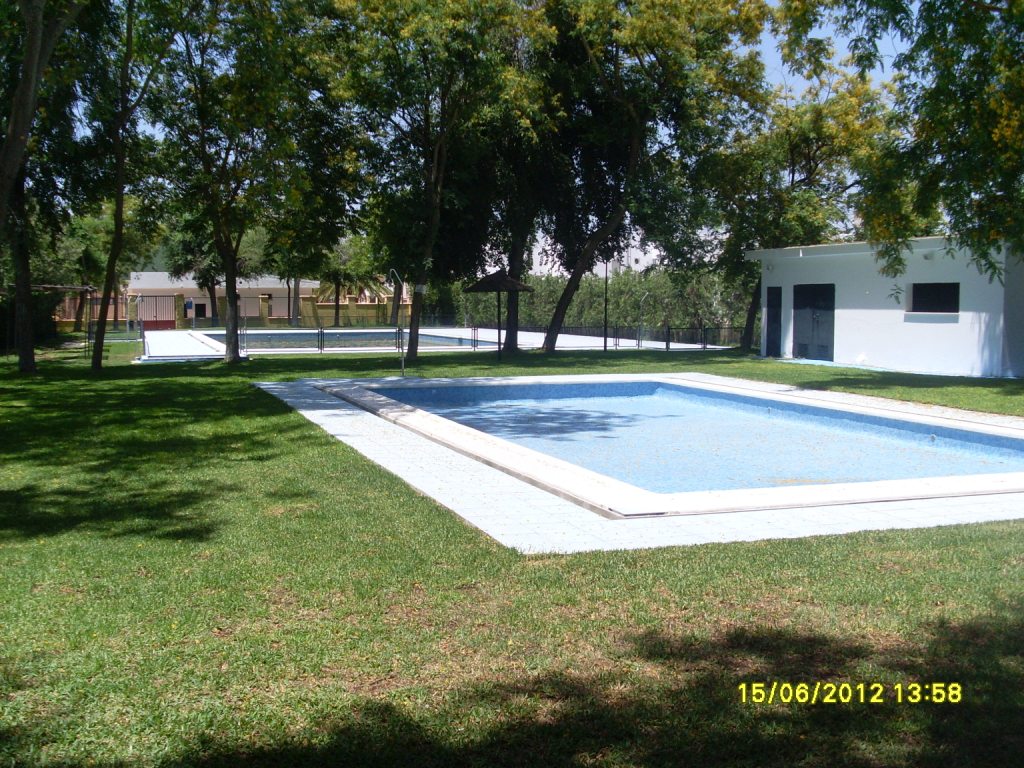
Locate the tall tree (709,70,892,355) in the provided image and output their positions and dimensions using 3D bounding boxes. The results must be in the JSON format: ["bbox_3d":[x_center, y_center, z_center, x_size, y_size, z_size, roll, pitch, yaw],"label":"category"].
[{"bbox_3d":[9.100,-5.550,35.300,5.800,8.900,5.300,0,4,0],"label":"tall tree"}]

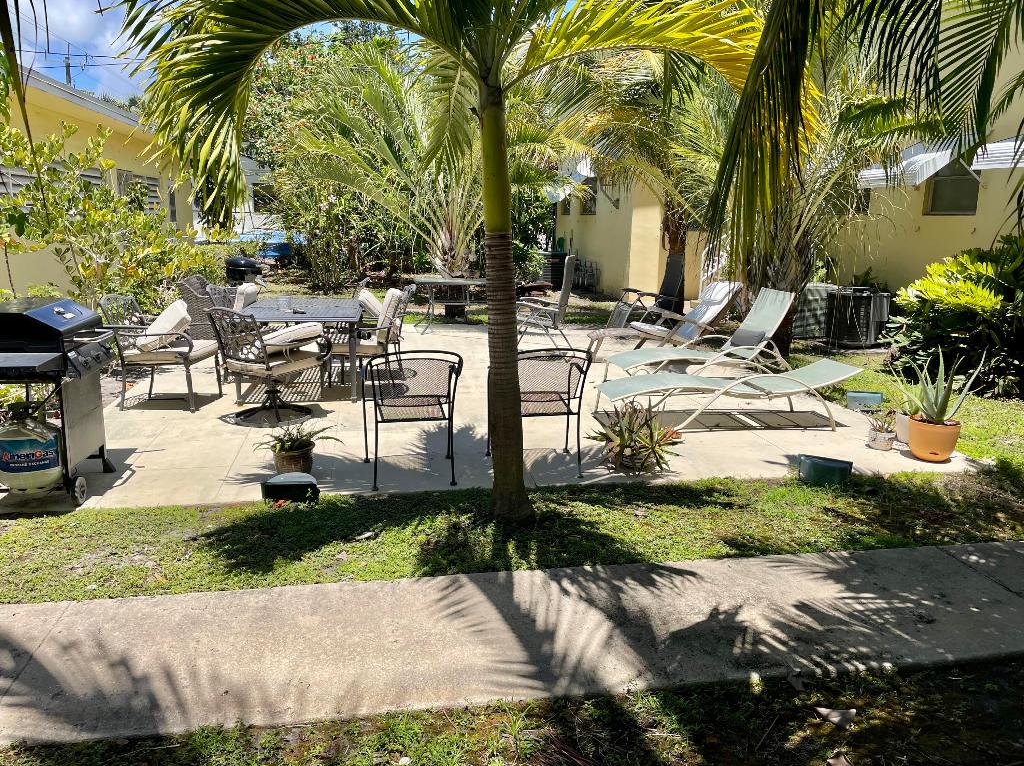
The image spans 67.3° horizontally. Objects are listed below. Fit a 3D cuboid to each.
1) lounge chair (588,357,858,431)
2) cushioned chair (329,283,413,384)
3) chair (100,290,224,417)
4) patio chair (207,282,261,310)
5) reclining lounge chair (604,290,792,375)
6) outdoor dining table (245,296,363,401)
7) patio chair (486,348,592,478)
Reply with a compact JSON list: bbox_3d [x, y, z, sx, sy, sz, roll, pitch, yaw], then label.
[{"bbox_3d":[1.739,0.067,6.300,2.020,0.480,0.620,0,13,-5],"label":"lounge chair"},{"bbox_3d":[-1.357,-0.475,7.427,0.740,0.910,0.630,1,12,-2],"label":"cushioned chair"},{"bbox_3d":[-2.997,-0.271,6.525,0.740,0.920,0.620,0,13,-2],"label":"chair"},{"bbox_3d":[-2.712,-0.610,8.068,0.740,0.920,0.620,0,13,-5],"label":"patio chair"},{"bbox_3d":[1.866,-0.443,7.518,1.840,0.950,0.640,0,13,-5],"label":"reclining lounge chair"},{"bbox_3d":[-2.045,-0.368,7.505,1.050,0.710,1.820,-1,13,-10],"label":"outdoor dining table"},{"bbox_3d":[0.162,0.137,4.961,0.580,0.820,0.620,-1,12,-11],"label":"patio chair"}]

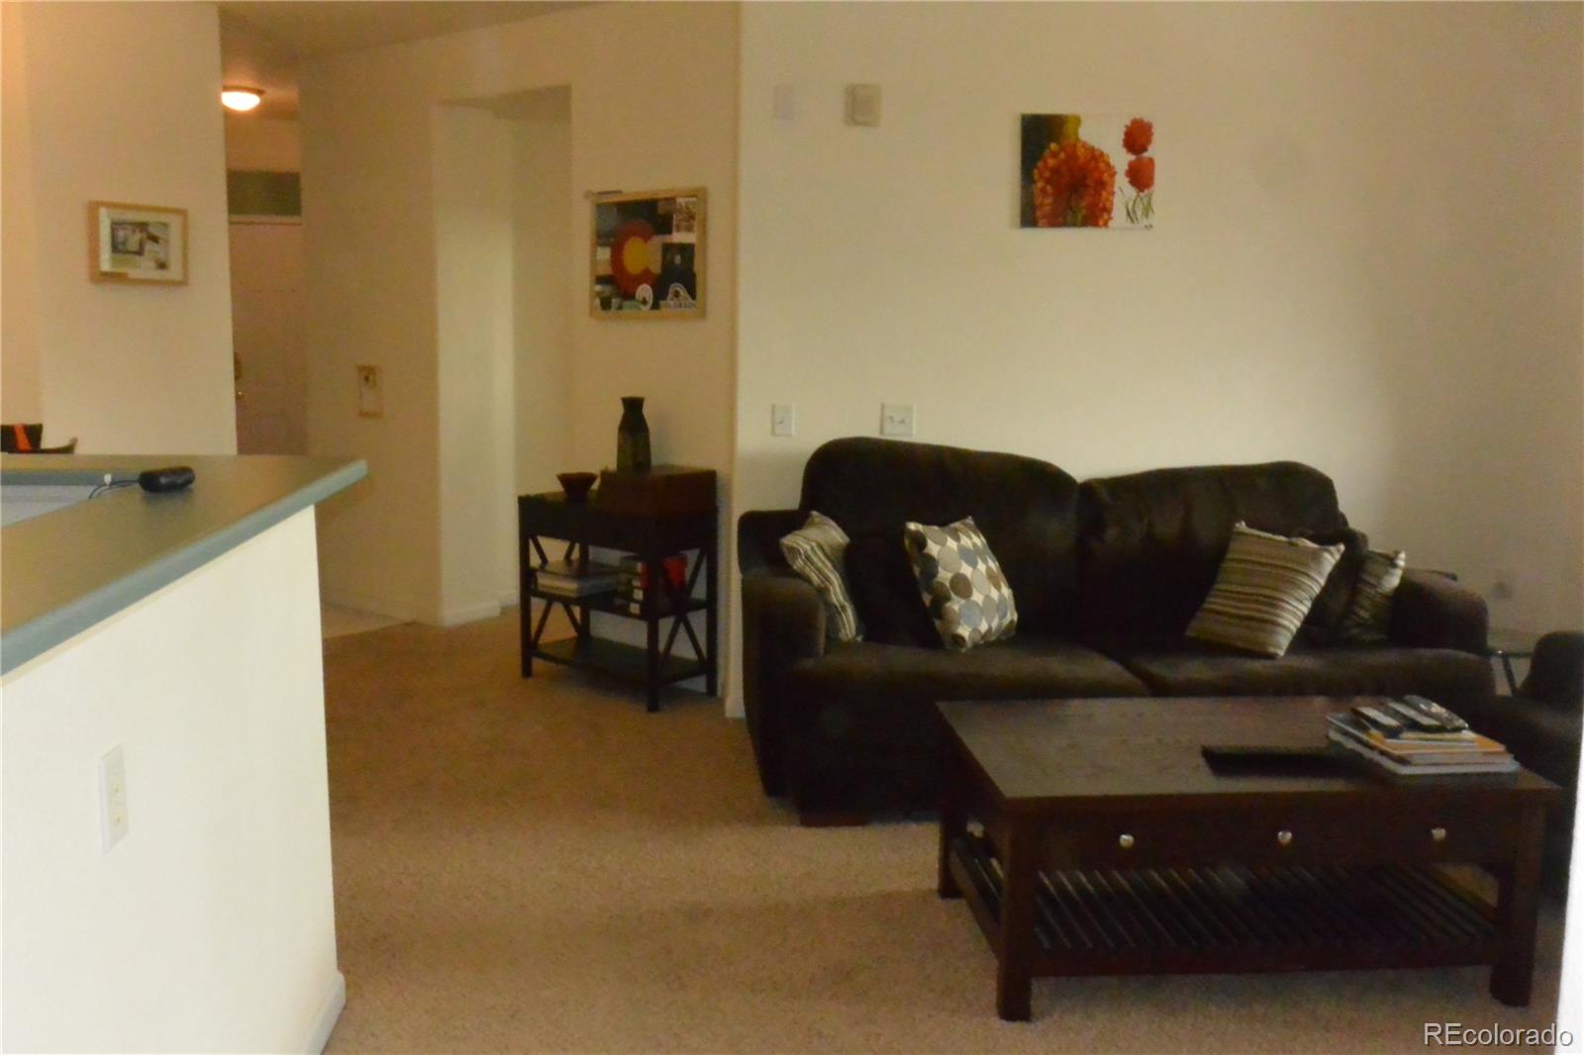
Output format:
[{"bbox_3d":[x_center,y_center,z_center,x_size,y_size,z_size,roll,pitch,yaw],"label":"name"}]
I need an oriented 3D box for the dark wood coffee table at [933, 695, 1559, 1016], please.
[{"bbox_3d":[1.016,0.748,3.463,1.209,0.500,0.737,0,9,-6],"label":"dark wood coffee table"}]

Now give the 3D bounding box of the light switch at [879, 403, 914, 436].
[{"bbox_3d":[0.378,-0.384,5.180,0.120,0.115,0.012,1,9,-2],"label":"light switch"}]

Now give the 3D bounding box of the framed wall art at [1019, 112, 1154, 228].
[{"bbox_3d":[1.037,-1.241,5.063,0.474,0.392,0.030,1,9,-2],"label":"framed wall art"}]

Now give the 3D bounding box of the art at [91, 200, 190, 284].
[{"bbox_3d":[-2.289,-0.993,5.104,0.030,0.272,0.328,9,12,43],"label":"art"}]

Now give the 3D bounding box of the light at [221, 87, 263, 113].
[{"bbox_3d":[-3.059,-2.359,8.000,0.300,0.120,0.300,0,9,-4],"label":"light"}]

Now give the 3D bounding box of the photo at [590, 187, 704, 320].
[{"bbox_3d":[-0.544,-1.010,5.377,0.645,0.469,0.025,9,12,43],"label":"photo"}]

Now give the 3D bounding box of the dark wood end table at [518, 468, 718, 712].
[{"bbox_3d":[-0.679,0.225,5.668,0.780,0.810,0.351,9,12,41],"label":"dark wood end table"}]

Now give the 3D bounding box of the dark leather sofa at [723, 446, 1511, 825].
[{"bbox_3d":[0.958,0.292,4.703,2.235,1.020,1.063,1,9,-2],"label":"dark leather sofa"}]

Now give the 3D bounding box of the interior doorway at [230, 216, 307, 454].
[{"bbox_3d":[-3.303,-1.010,9.603,0.970,2.060,0.100,0,9,-4],"label":"interior doorway"}]

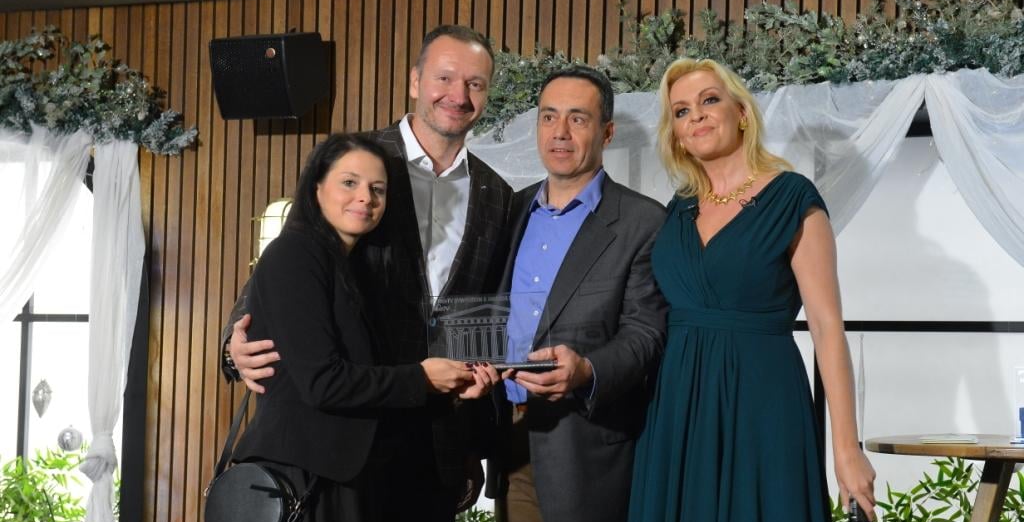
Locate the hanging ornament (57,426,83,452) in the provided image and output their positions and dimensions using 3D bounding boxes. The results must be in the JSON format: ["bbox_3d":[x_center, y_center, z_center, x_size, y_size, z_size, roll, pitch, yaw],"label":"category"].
[{"bbox_3d":[-1.461,0.588,5.450,0.083,0.087,0.083,0,-4,20],"label":"hanging ornament"}]

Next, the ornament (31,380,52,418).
[{"bbox_3d":[-1.552,0.458,5.450,0.067,0.127,0.067,0,-4,20],"label":"ornament"}]

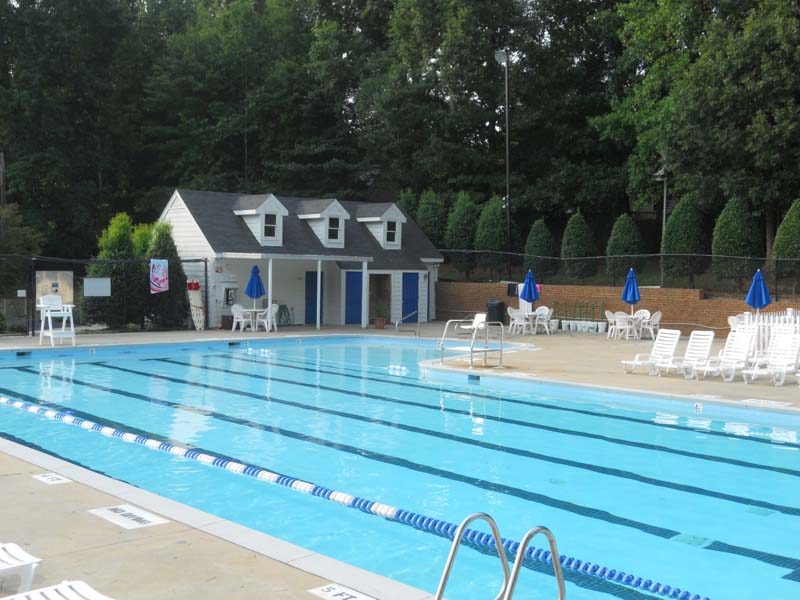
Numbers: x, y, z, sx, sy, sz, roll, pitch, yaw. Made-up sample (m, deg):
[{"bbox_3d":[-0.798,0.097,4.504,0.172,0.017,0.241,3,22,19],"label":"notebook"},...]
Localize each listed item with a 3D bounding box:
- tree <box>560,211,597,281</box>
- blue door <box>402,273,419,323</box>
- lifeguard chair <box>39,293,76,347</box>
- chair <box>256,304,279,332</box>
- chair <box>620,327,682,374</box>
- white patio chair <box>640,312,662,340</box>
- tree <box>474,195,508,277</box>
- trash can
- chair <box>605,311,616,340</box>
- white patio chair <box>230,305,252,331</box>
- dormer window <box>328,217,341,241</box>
[{"bbox_3d":[7.085,-2.141,37.400,1.500,2.830,1.500,1,2,0],"label":"tree"},{"bbox_3d":[0.455,-0.081,39.225,0.898,2.060,0.071,-1,2,-41],"label":"blue door"},{"bbox_3d":[-8.905,0.532,24.600,0.720,1.330,0.900,0,2,-37],"label":"lifeguard chair"},{"bbox_3d":[-4.272,0.583,30.588,0.580,0.880,0.580,2,2,31],"label":"chair"},{"bbox_3d":[5.429,1.093,20.369,1.367,0.918,0.653,-1,2,-40],"label":"chair"},{"bbox_3d":[7.917,0.801,29.788,0.580,0.880,0.580,2,2,24],"label":"white patio chair"},{"bbox_3d":[3.979,-2.761,41.200,1.500,3.650,1.500,1,2,0],"label":"tree"},{"bbox_3d":[3.807,0.526,37.500,0.620,0.970,0.620,1,1,0],"label":"trash can"},{"bbox_3d":[6.792,0.780,29.888,0.580,0.880,0.580,2,2,23],"label":"chair"},{"bbox_3d":[-5.219,0.618,31.300,0.580,0.880,0.600,2,2,45],"label":"white patio chair"},{"bbox_3d":[-2.423,-2.628,34.974,0.530,0.826,0.102,-1,2,-41],"label":"dormer window"}]

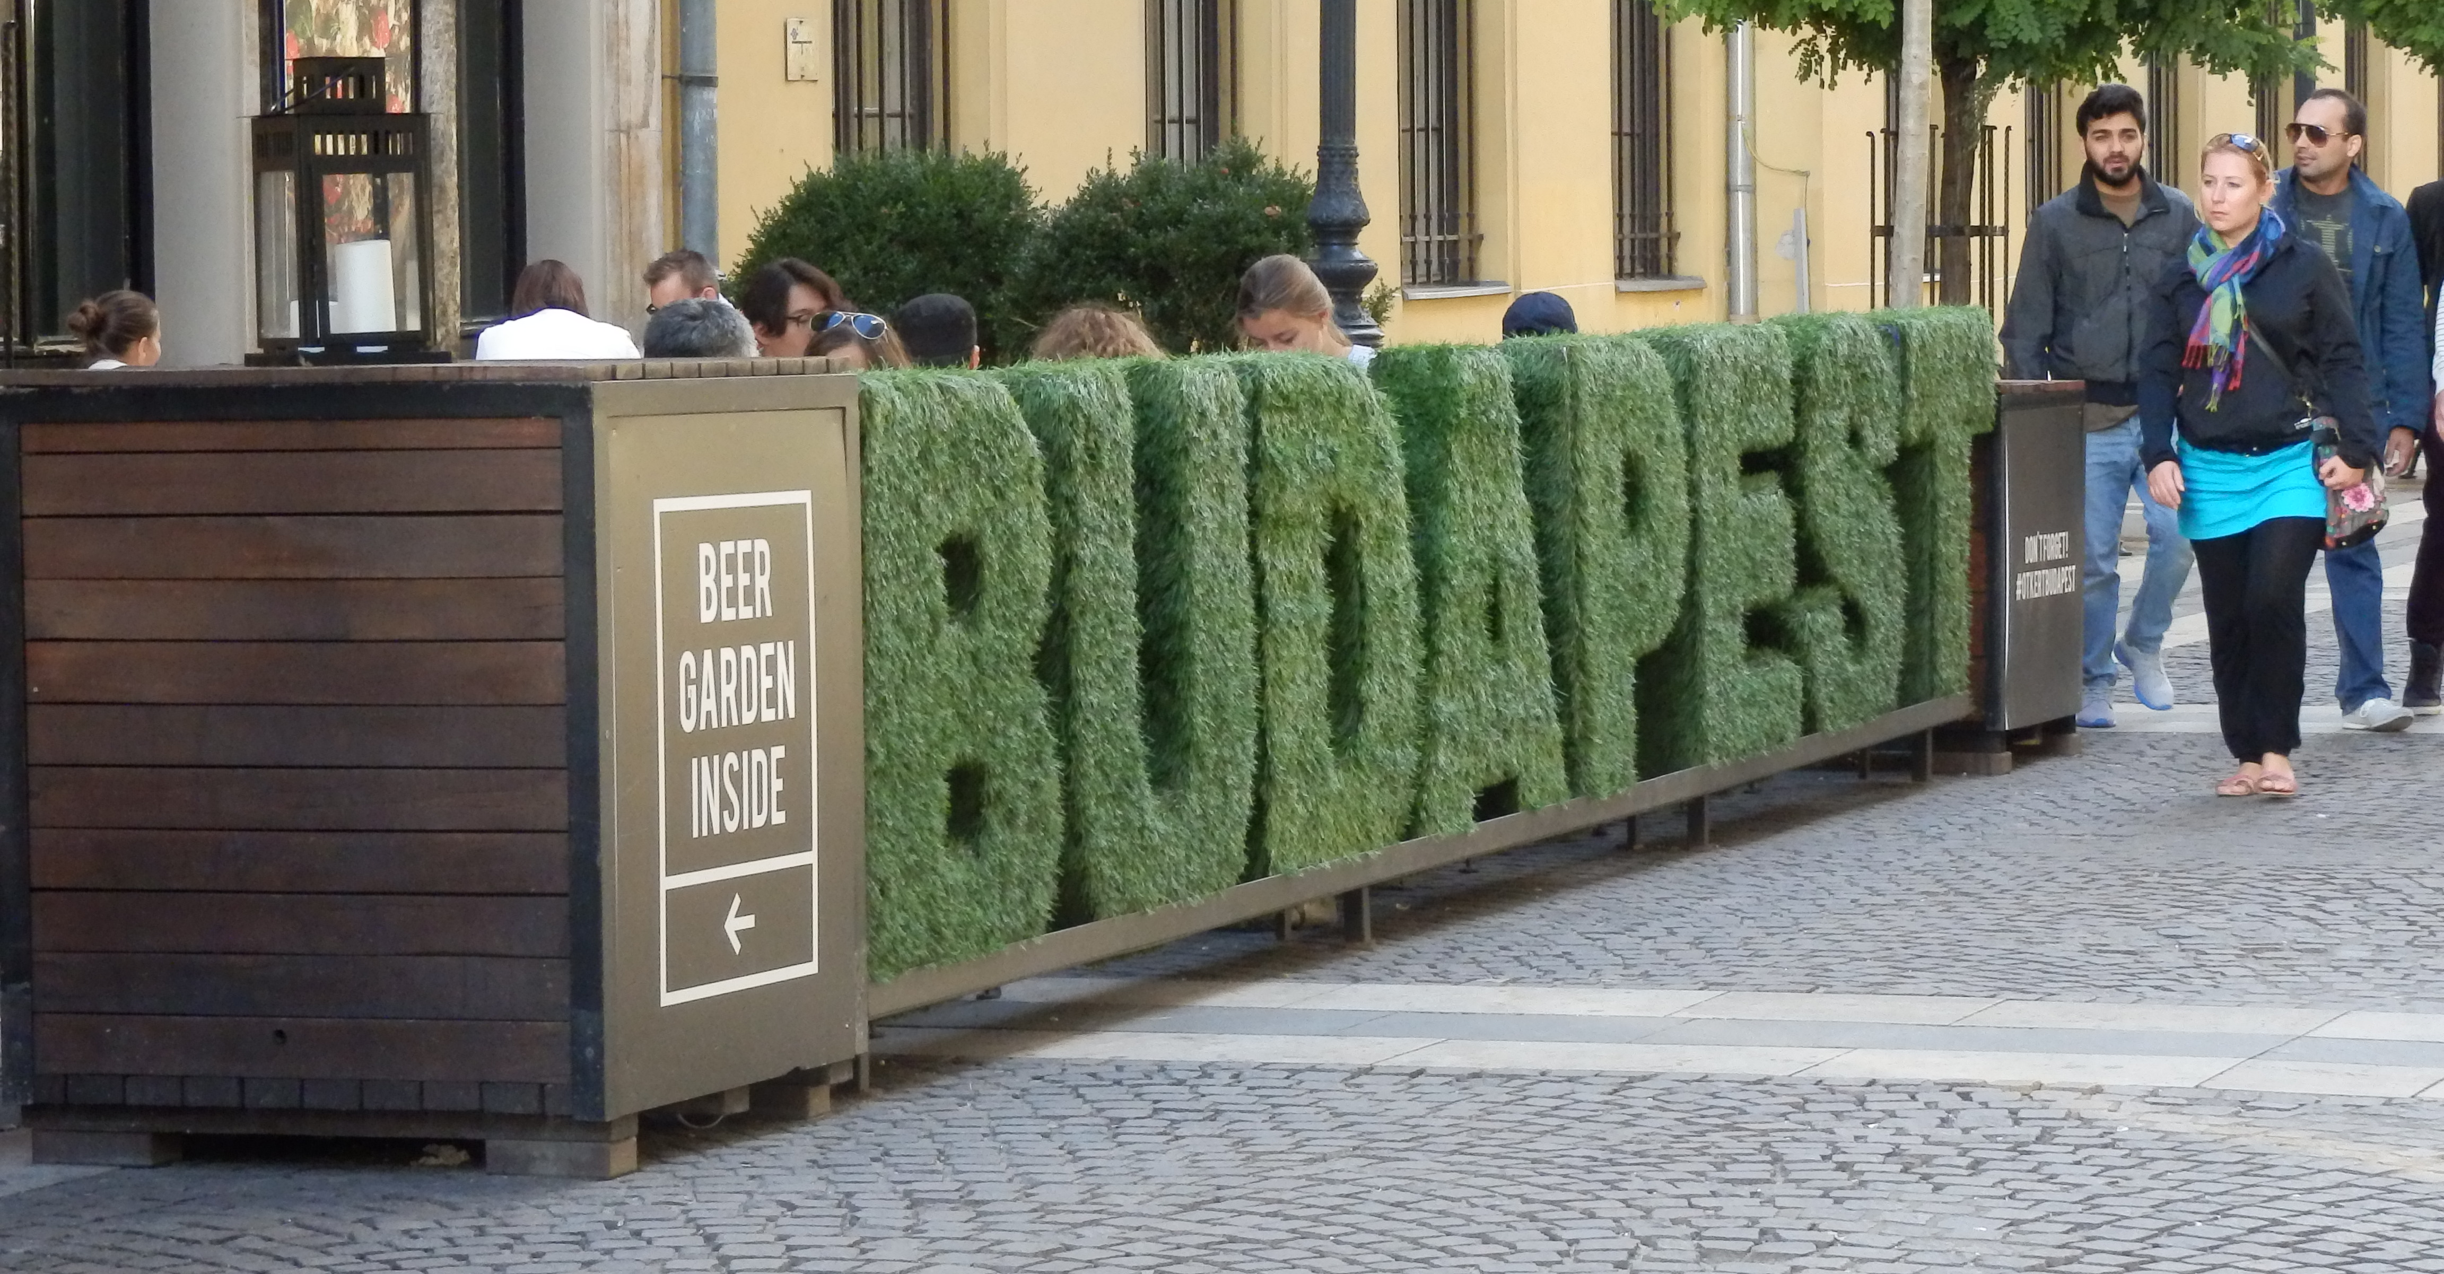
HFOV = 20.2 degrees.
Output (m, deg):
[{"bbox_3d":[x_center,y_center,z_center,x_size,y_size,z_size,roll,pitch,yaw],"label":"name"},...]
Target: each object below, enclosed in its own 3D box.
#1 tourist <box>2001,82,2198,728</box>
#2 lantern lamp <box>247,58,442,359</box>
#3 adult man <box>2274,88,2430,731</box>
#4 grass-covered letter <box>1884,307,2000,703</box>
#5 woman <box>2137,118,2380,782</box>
[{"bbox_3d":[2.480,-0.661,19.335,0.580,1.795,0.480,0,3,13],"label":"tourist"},{"bbox_3d":[-1.365,-0.665,10.680,0.245,0.475,0.245,-2,4,-26],"label":"lantern lamp"},{"bbox_3d":[3.082,-0.630,18.951,0.560,1.767,0.450,0,4,18],"label":"adult man"},{"bbox_3d":[1.780,-0.324,17.490,0.200,0.998,0.877,1,4,21],"label":"grass-covered letter"},{"bbox_3d":[2.584,-0.443,17.031,0.580,1.627,0.420,1,4,21],"label":"woman"}]

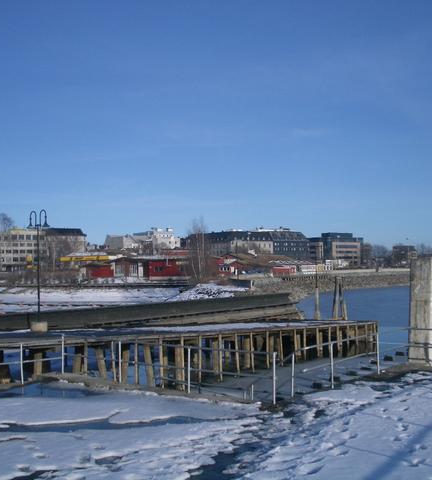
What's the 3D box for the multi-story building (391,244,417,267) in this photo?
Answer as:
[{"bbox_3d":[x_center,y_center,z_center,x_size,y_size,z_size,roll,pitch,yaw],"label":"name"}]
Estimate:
[{"bbox_3d":[97.068,8.024,335.000,12.500,11.600,11.000,-1,-2,12],"label":"multi-story building"}]

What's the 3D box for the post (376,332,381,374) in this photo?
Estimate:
[{"bbox_3d":[4.181,2.933,16.650,0.050,1.070,0.050,-1,-2,14],"label":"post"}]

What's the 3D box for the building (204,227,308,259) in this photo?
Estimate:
[{"bbox_3d":[22.891,2.028,375.000,54.000,19.500,30.000,-1,-2,14],"label":"building"}]

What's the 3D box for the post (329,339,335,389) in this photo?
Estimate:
[{"bbox_3d":[2.707,2.921,15.000,0.050,1.070,0.050,-1,-2,14],"label":"post"}]

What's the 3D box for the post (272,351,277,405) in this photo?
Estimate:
[{"bbox_3d":[1.206,2.832,13.250,0.050,1.080,0.050,-1,-2,6],"label":"post"}]

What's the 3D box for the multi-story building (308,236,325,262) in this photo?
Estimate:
[{"bbox_3d":[54.358,5.138,350.000,8.700,14.200,12.000,-1,-2,6],"label":"multi-story building"}]

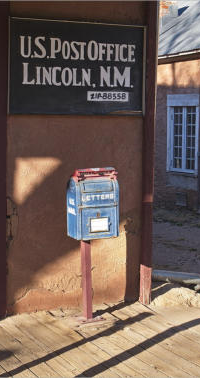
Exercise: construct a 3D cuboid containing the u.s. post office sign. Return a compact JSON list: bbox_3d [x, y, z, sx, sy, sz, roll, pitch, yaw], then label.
[{"bbox_3d":[-0.159,-0.949,6.034,1.180,0.720,0.035,-2,8,-27],"label":"u.s. post office sign"}]

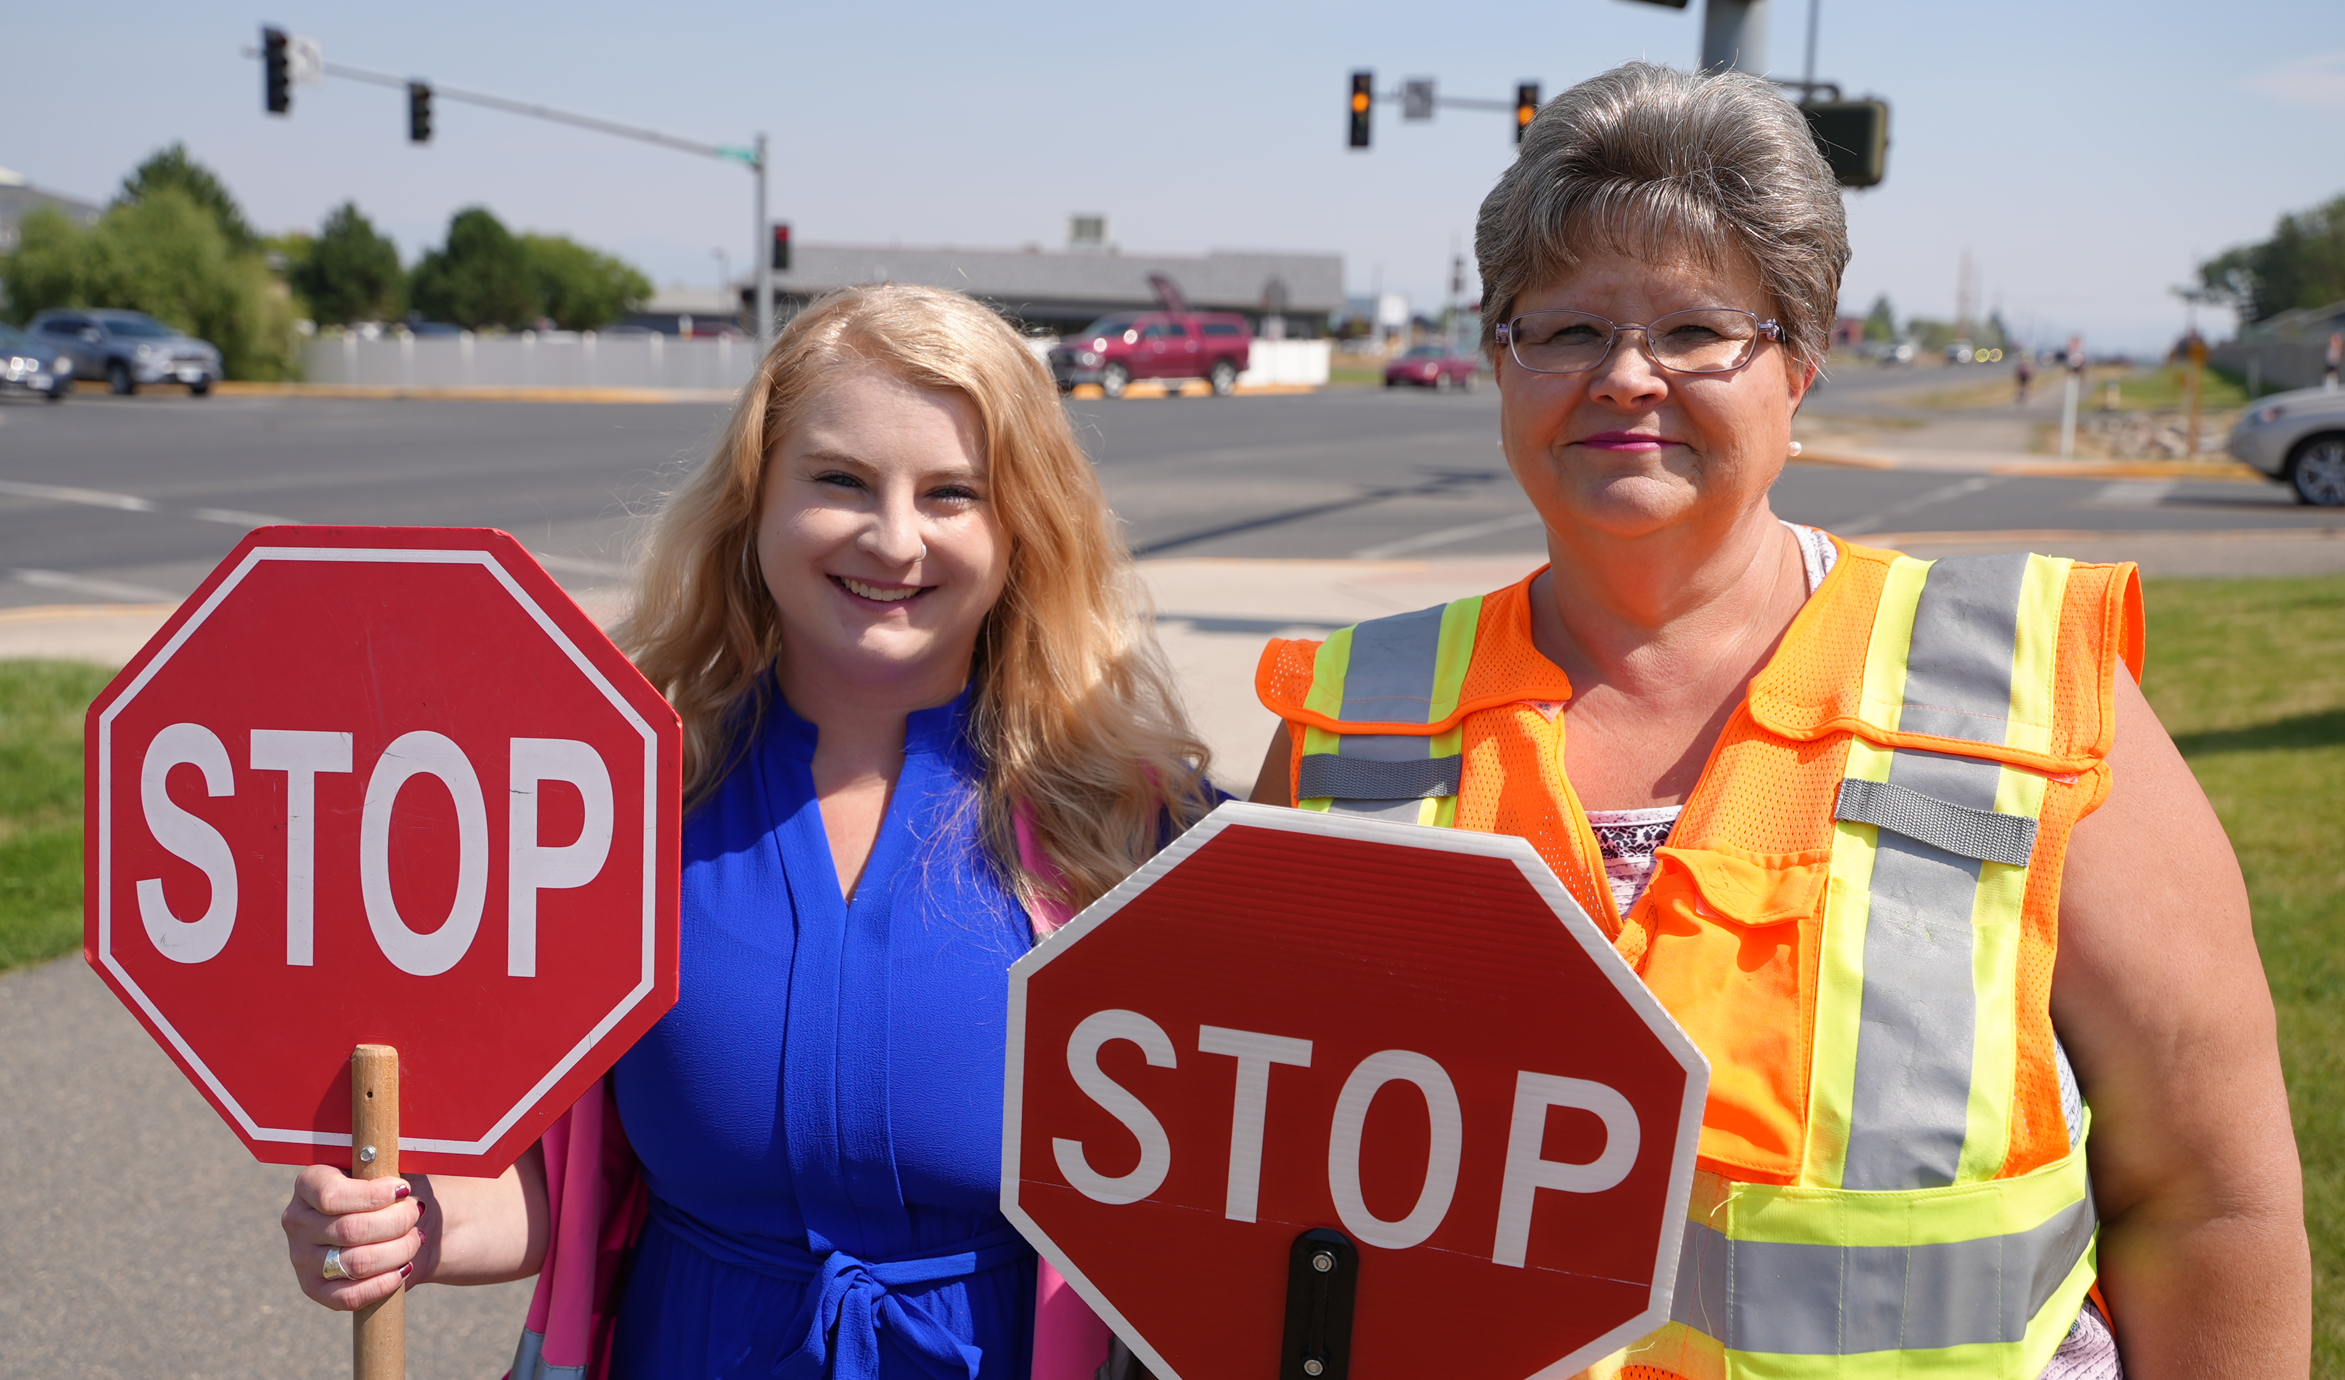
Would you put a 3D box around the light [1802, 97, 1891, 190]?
[{"bbox_3d":[3.709,-3.037,11.600,0.470,0.450,0.230,7,11,30],"label":"light"}]

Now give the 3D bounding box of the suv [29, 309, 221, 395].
[{"bbox_3d":[-21.371,-6.886,42.430,4.600,1.700,1.870,7,11,32],"label":"suv"}]

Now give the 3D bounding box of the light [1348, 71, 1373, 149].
[{"bbox_3d":[3.594,-11.065,39.800,0.360,1.400,0.420,3,10,14],"label":"light"}]

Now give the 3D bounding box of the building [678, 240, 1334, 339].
[{"bbox_3d":[-8.255,-18.507,101.104,29.000,5.300,15.000,-3,11,-24],"label":"building"}]

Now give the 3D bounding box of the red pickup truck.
[{"bbox_3d":[-0.601,-8.112,50.415,5.700,1.950,2.000,-8,13,-43],"label":"red pickup truck"}]

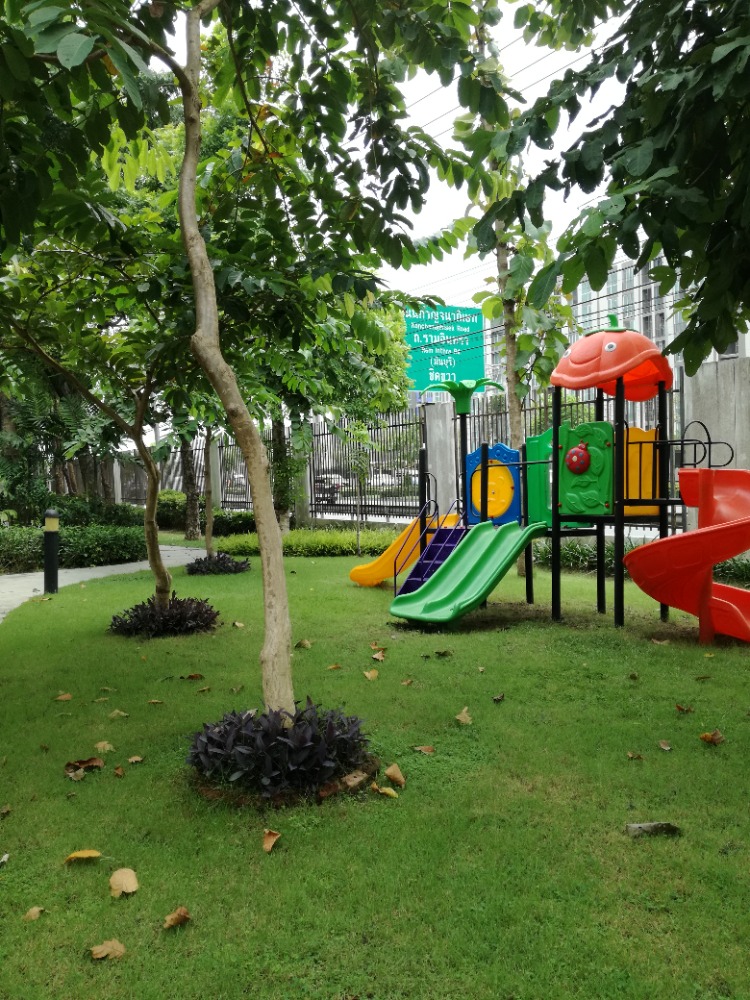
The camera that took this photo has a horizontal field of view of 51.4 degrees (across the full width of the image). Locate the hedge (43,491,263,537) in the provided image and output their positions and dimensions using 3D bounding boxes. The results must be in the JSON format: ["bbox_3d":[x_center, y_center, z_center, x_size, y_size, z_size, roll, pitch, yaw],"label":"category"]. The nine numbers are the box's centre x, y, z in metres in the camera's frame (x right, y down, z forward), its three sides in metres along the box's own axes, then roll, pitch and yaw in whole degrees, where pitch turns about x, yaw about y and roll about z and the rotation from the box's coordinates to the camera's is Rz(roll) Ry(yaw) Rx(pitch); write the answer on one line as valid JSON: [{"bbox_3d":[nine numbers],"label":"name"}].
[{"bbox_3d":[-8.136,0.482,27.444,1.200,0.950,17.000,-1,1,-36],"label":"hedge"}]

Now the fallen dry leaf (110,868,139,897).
[{"bbox_3d":[-0.890,1.358,2.770,0.105,0.045,0.110,0,0,0],"label":"fallen dry leaf"}]

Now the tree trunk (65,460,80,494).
[{"bbox_3d":[-10.856,-0.187,28.009,0.500,2.300,0.420,0,1,0],"label":"tree trunk"}]

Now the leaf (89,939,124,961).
[{"bbox_3d":[-0.760,1.276,2.215,0.090,0.030,0.065,0,1,0],"label":"leaf"}]

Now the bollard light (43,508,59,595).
[{"bbox_3d":[-4.181,0.659,10.036,0.180,1.090,0.180,0,1,0],"label":"bollard light"}]

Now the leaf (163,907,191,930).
[{"bbox_3d":[-0.602,1.268,2.364,0.078,0.040,0.070,0,1,0],"label":"leaf"}]

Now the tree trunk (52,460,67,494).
[{"bbox_3d":[-10.921,-0.294,27.000,0.420,2.500,0.380,0,0,0],"label":"tree trunk"}]

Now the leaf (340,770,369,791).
[{"bbox_3d":[-0.091,1.247,3.468,0.125,0.045,0.080,-1,1,-32],"label":"leaf"}]

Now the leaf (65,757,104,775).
[{"bbox_3d":[-1.460,1.334,3.920,0.200,0.050,0.120,0,0,0],"label":"leaf"}]

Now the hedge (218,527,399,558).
[{"bbox_3d":[-1.466,1.021,18.300,4.600,0.500,1.500,0,0,0],"label":"hedge"}]

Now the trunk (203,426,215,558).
[{"bbox_3d":[-2.983,-0.063,14.000,0.210,2.500,0.180,0,0,0],"label":"trunk"}]

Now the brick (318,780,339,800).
[{"bbox_3d":[-0.205,1.308,3.515,0.110,0.050,0.060,-4,3,-37],"label":"brick"}]

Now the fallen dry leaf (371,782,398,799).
[{"bbox_3d":[0.044,1.352,3.630,0.130,0.035,0.100,0,0,0],"label":"fallen dry leaf"}]

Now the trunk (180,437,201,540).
[{"bbox_3d":[-4.730,-0.328,20.247,0.450,2.750,0.400,0,1,0],"label":"trunk"}]

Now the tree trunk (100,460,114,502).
[{"bbox_3d":[-9.260,-0.225,27.000,0.440,2.500,0.380,0,0,0],"label":"tree trunk"}]

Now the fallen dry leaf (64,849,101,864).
[{"bbox_3d":[-1.042,1.270,2.778,0.125,0.030,0.050,0,1,0],"label":"fallen dry leaf"}]

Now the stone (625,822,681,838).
[{"bbox_3d":[1.139,1.356,3.200,0.230,0.040,0.100,0,0,0],"label":"stone"}]

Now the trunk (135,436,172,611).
[{"bbox_3d":[-2.215,0.315,7.915,0.360,1.800,0.260,0,1,0],"label":"trunk"}]

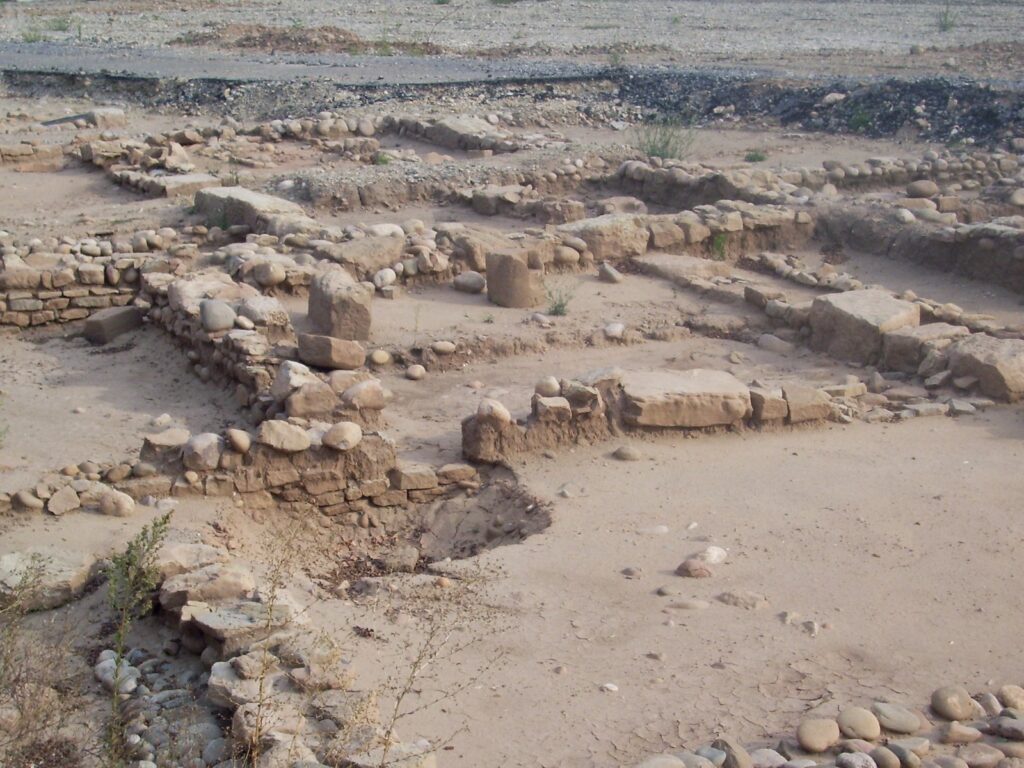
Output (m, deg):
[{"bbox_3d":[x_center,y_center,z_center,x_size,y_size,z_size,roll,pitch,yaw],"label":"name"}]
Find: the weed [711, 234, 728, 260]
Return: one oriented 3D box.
[{"bbox_3d":[1.923,-1.275,17.000,0.160,0.240,0.130,0,16,0],"label":"weed"}]

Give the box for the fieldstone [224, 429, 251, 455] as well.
[{"bbox_3d":[-1.726,0.362,11.550,0.155,0.150,0.145,0,17,0],"label":"fieldstone"}]

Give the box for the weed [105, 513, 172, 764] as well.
[{"bbox_3d":[-1.463,0.997,7.183,0.270,1.050,0.270,0,17,0],"label":"weed"}]

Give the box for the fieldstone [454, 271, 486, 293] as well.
[{"bbox_3d":[-0.343,-0.861,15.111,0.265,0.170,0.210,0,15,0],"label":"fieldstone"}]

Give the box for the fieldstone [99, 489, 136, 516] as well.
[{"bbox_3d":[-2.386,0.716,11.100,0.230,0.150,0.180,-3,17,-10],"label":"fieldstone"}]

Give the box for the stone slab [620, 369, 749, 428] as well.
[{"bbox_3d":[1.213,0.097,12.850,0.820,0.220,0.580,-2,17,-6],"label":"stone slab"}]

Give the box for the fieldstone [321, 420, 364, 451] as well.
[{"bbox_3d":[-0.980,0.281,10.578,0.225,0.160,0.195,0,15,0],"label":"fieldstone"}]

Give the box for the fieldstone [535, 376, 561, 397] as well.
[{"bbox_3d":[0.236,0.017,12.200,0.160,0.130,0.145,0,17,0],"label":"fieldstone"}]

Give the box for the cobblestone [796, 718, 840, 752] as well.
[{"bbox_3d":[1.362,1.562,8.150,0.185,0.140,0.160,0,17,0],"label":"cobblestone"}]

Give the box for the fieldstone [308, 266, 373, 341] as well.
[{"bbox_3d":[-1.353,-0.647,14.450,0.380,0.460,0.500,-6,17,-19],"label":"fieldstone"}]

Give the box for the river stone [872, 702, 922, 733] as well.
[{"bbox_3d":[1.660,1.436,7.898,0.215,0.110,0.160,8,19,24],"label":"river stone"}]

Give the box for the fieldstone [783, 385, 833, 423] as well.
[{"bbox_3d":[2.068,0.142,12.850,0.280,0.160,0.290,-3,17,-11],"label":"fieldstone"}]

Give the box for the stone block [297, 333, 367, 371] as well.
[{"bbox_3d":[-1.265,-0.262,12.905,0.410,0.200,0.280,3,15,12],"label":"stone block"}]

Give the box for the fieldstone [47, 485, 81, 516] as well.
[{"bbox_3d":[-2.690,0.699,11.000,0.190,0.165,0.140,0,17,0],"label":"fieldstone"}]

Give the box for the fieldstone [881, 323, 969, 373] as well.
[{"bbox_3d":[2.949,-0.260,13.050,0.500,0.250,0.290,-11,20,-31],"label":"fieldstone"}]

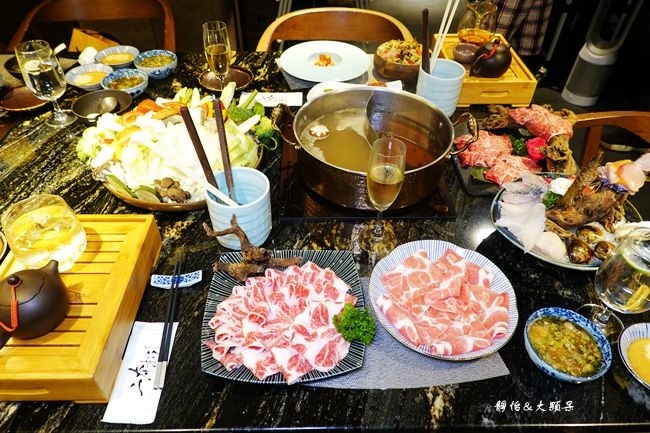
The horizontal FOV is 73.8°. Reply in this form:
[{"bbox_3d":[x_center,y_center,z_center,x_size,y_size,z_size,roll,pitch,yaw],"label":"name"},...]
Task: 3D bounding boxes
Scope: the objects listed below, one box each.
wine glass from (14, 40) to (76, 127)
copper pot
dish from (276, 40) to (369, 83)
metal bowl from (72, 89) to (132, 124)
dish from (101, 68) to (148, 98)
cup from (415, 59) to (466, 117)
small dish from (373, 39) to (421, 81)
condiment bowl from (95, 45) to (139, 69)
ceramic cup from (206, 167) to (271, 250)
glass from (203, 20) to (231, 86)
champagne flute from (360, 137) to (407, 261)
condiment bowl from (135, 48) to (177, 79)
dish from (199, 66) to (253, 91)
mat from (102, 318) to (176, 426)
[{"bbox_3d":[-0.639,-0.304,1.003,0.080,0.177,0.080,0,43,0],"label":"wine glass"},{"bbox_3d":[0.093,-0.144,0.868,0.385,0.095,0.311,3,44,2],"label":"copper pot"},{"bbox_3d":[0.002,-0.419,1.223,0.258,0.045,0.258,0,43,0],"label":"dish"},{"bbox_3d":[-0.511,-0.247,1.007,0.128,0.033,0.128,1,44,-1],"label":"metal bowl"},{"bbox_3d":[-0.490,-0.321,1.076,0.111,0.040,0.111,1,44,-1],"label":"dish"},{"bbox_3d":[0.270,-0.301,1.025,0.103,0.102,0.103,1,44,0],"label":"cup"},{"bbox_3d":[0.216,-0.442,1.231,0.150,0.068,0.150,0,43,0],"label":"small dish"},{"bbox_3d":[-0.562,-0.425,1.188,0.119,0.033,0.119,1,44,-1],"label":"condiment bowl"},{"bbox_3d":[-0.138,-0.007,0.733,0.102,0.111,0.102,0,43,0],"label":"ceramic cup"},{"bbox_3d":[-0.268,-0.386,1.084,0.060,0.186,0.060,0,43,0],"label":"glass"},{"bbox_3d":[0.092,-0.028,0.677,0.064,0.195,0.064,1,44,0],"label":"champagne flute"},{"bbox_3d":[-0.445,-0.399,1.155,0.110,0.042,0.110,1,44,-1],"label":"condiment bowl"},{"bbox_3d":[-0.269,-0.370,1.189,0.149,0.022,0.149,0,43,0],"label":"dish"},{"bbox_3d":[-0.244,0.206,0.585,0.066,0.004,0.144,-1,43,-1],"label":"mat"}]

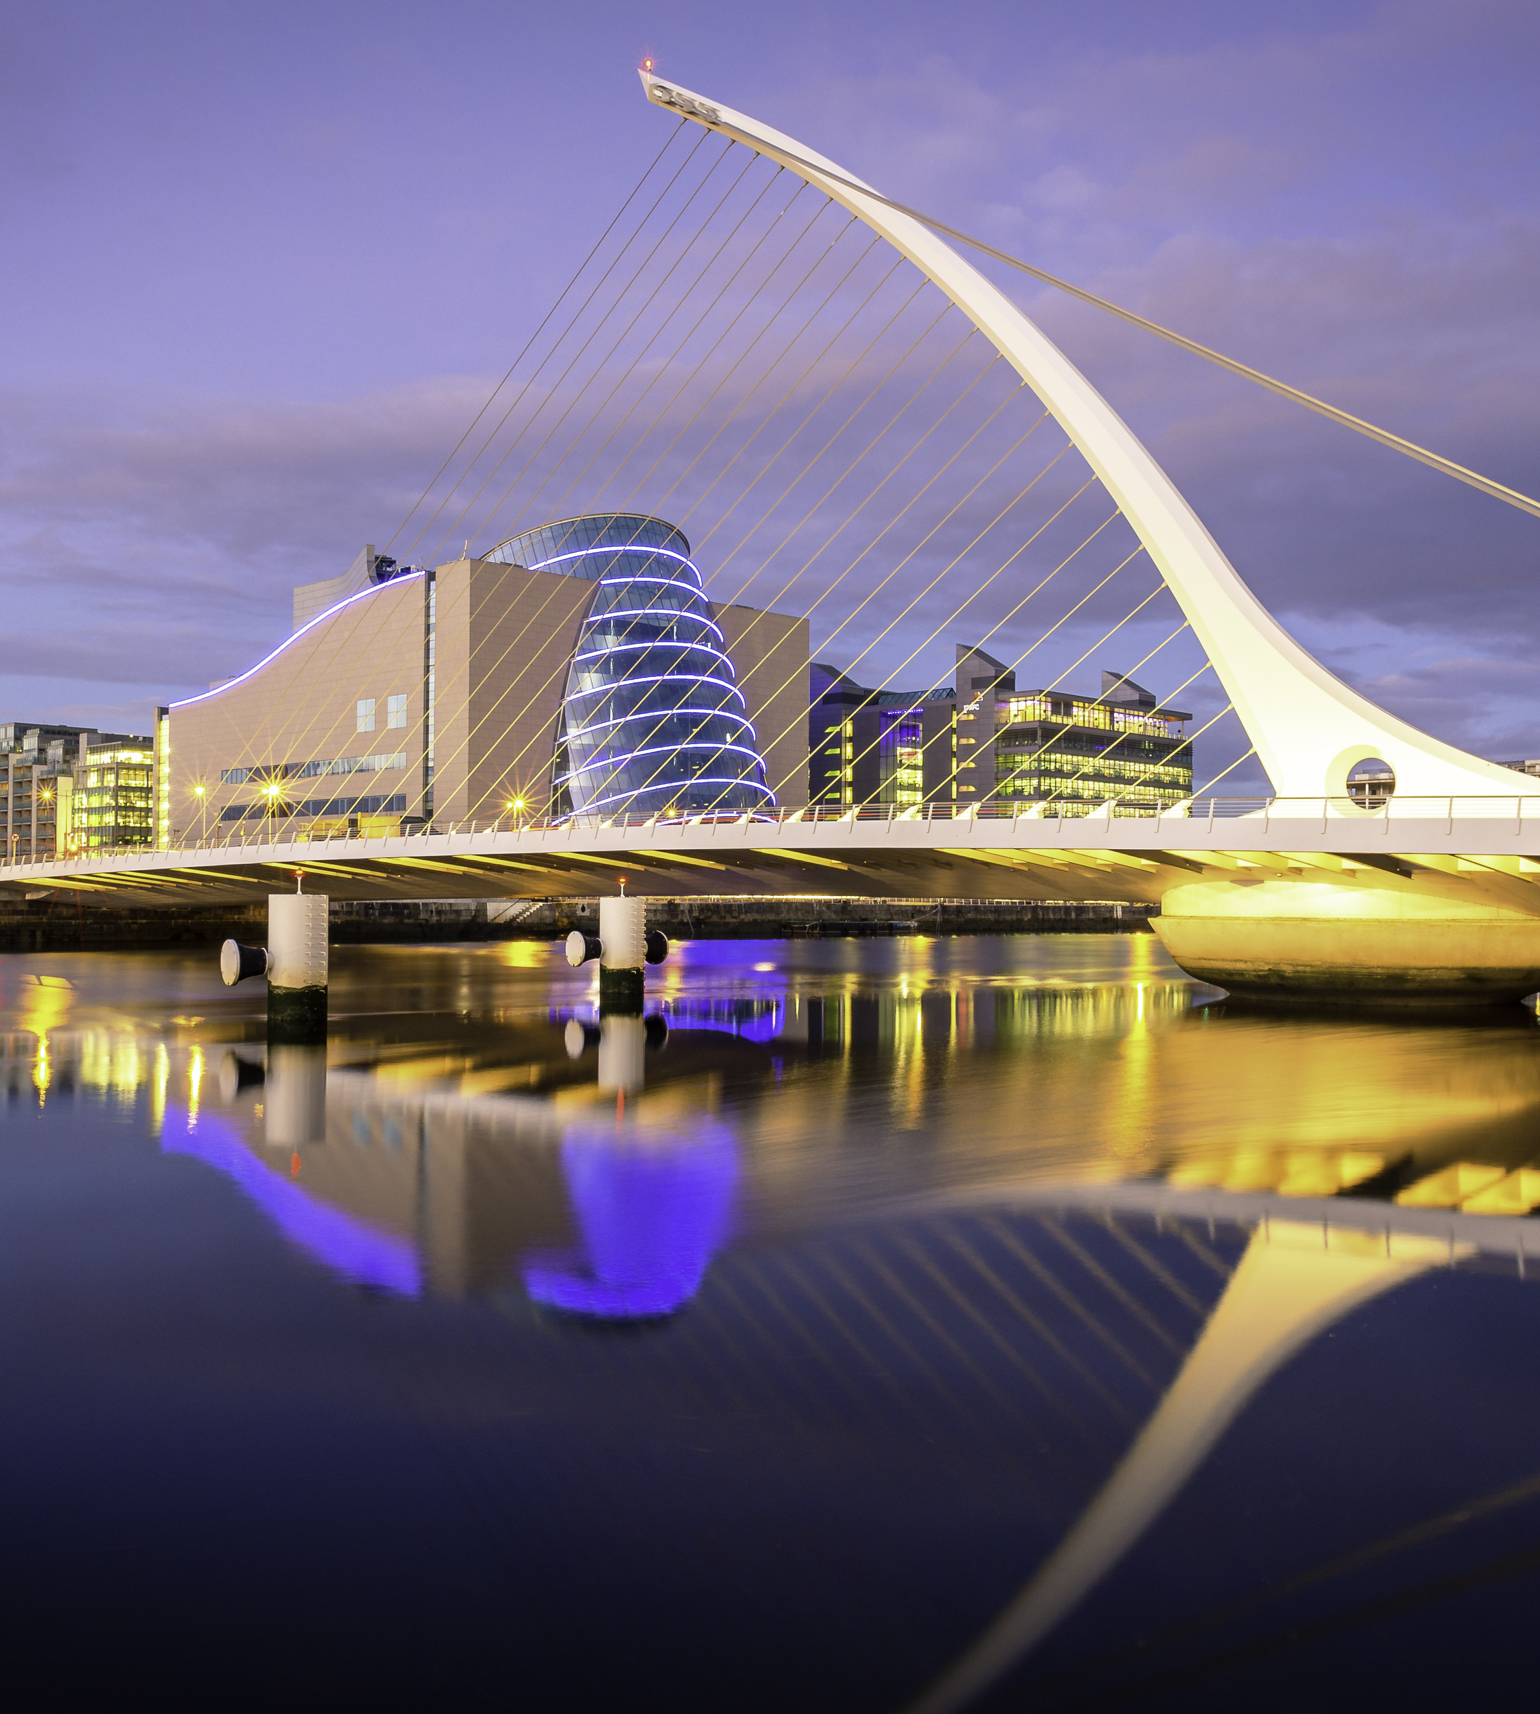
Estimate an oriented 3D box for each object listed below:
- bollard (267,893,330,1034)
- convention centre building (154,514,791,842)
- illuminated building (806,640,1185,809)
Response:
[{"bbox_3d":[-13.016,2.819,43.600,1.550,3.600,1.550,0,-2,0],"label":"bollard"},{"bbox_3d":[-42.054,-20.786,230.942,63.000,54.000,77.000,2,-3,-44],"label":"convention centre building"},{"bbox_3d":[37.737,-13.294,283.598,44.000,42.500,59.000,2,-3,-44],"label":"illuminated building"}]

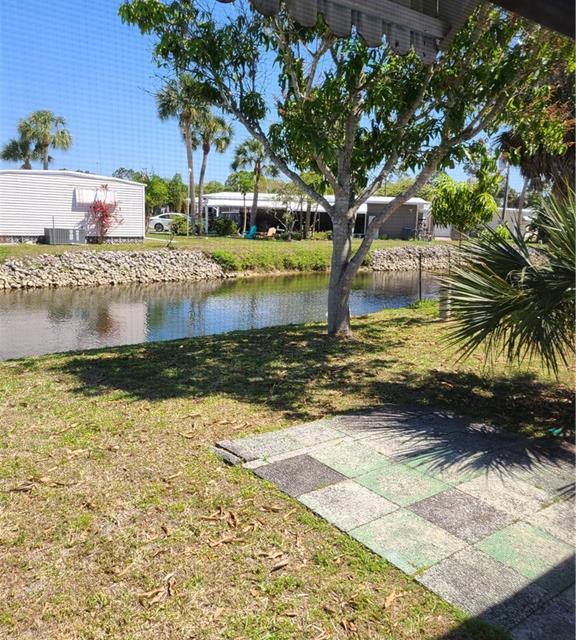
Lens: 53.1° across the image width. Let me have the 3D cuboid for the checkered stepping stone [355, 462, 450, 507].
[{"bbox_3d":[0.966,1.426,4.948,0.604,0.050,0.582,-6,14,-39],"label":"checkered stepping stone"}]

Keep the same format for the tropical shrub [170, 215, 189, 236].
[{"bbox_3d":[-7.336,-6.423,39.000,1.250,1.420,1.250,0,11,-11],"label":"tropical shrub"}]

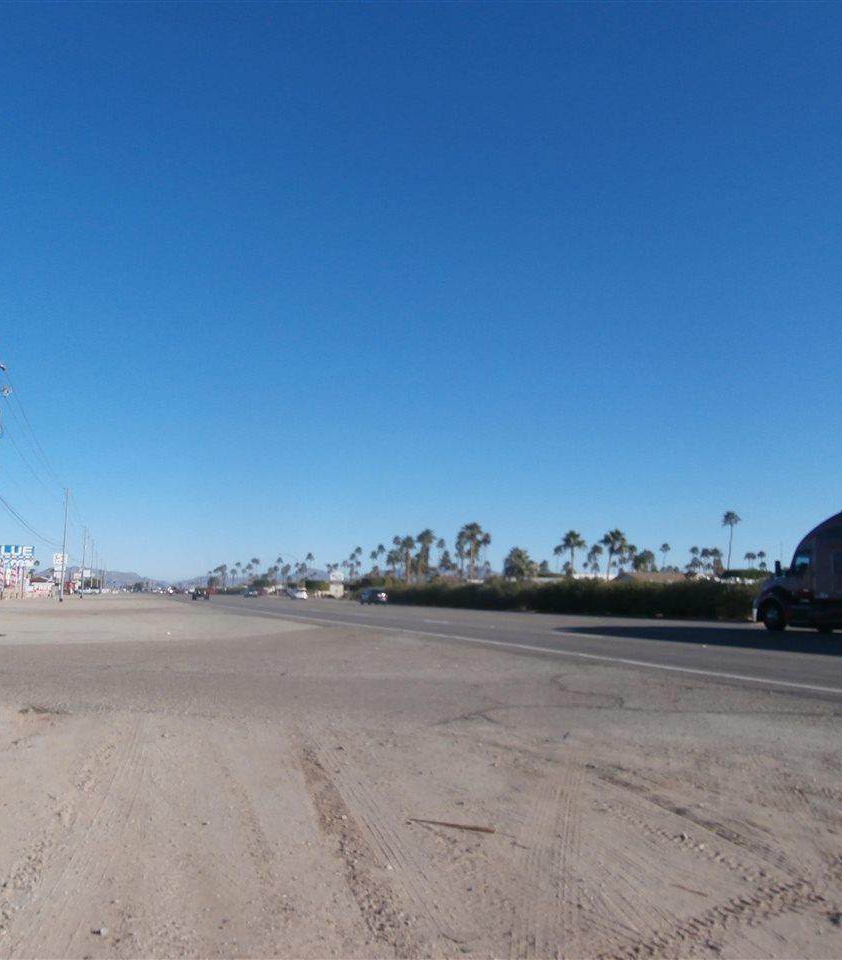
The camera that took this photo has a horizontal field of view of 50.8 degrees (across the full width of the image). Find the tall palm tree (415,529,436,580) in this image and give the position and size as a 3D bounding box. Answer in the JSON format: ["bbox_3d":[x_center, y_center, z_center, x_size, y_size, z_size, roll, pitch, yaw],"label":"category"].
[{"bbox_3d":[0.583,11.951,125.624,2.800,10.030,2.800,0,-7,0],"label":"tall palm tree"}]

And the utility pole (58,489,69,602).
[{"bbox_3d":[-38.405,7.107,95.740,0.800,11.900,0.450,3,-8,-19],"label":"utility pole"}]

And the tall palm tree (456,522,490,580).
[{"bbox_3d":[6.456,10.404,112.616,3.800,9.910,3.800,3,-8,-19],"label":"tall palm tree"}]

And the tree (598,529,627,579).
[{"bbox_3d":[22.083,9.908,102.529,3.000,8.510,3.000,3,-8,-19],"label":"tree"}]

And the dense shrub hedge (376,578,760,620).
[{"bbox_3d":[5.231,8.019,61.209,2.200,1.850,54.500,3,-8,-19],"label":"dense shrub hedge"}]

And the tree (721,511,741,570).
[{"bbox_3d":[43.687,10.798,125.790,2.700,12.700,2.700,3,-8,-19],"label":"tree"}]

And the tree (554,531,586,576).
[{"bbox_3d":[18.027,10.565,108.539,3.300,8.670,3.300,3,-8,-19],"label":"tree"}]

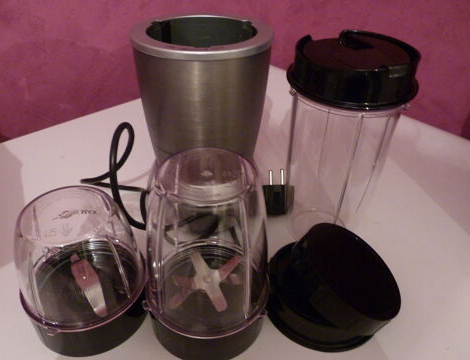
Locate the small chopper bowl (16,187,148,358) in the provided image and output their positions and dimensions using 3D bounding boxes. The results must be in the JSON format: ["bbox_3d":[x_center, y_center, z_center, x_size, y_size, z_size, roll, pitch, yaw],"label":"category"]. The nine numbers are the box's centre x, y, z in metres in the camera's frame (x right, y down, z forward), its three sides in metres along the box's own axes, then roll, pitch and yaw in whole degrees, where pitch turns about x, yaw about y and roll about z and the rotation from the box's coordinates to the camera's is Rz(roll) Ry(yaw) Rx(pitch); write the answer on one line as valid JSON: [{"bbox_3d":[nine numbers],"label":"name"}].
[{"bbox_3d":[-0.110,0.060,0.281,0.093,0.100,0.093,1,37,-1],"label":"small chopper bowl"}]

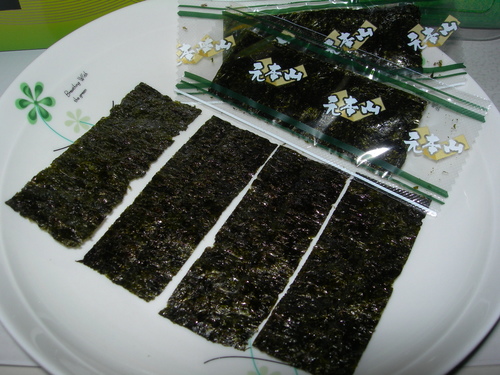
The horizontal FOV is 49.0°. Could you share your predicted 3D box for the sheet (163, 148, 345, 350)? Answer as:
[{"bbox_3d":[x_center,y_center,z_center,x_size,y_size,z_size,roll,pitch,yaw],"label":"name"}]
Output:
[{"bbox_3d":[0.006,0.019,0.218,0.035,0.004,0.091,25,57,16],"label":"sheet"}]

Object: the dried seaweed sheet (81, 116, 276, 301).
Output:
[{"bbox_3d":[-0.027,0.004,0.229,0.034,0.004,0.091,27,57,17],"label":"dried seaweed sheet"}]

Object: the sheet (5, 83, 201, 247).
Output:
[{"bbox_3d":[-0.061,-0.015,0.242,0.036,0.004,0.088,27,57,17],"label":"sheet"}]

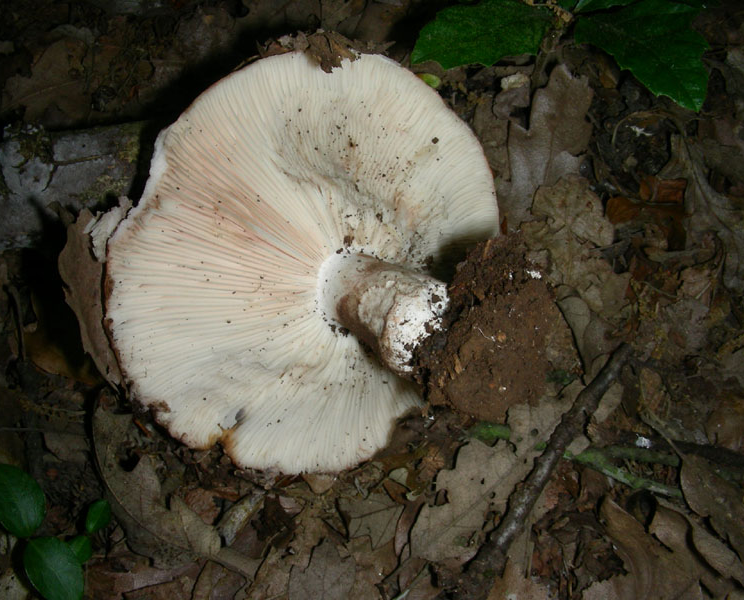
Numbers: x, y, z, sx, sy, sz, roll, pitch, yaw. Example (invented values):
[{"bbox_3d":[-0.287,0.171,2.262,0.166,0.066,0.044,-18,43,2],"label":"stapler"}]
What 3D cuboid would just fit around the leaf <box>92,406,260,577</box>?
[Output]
[{"bbox_3d":[-0.091,0.085,0.372,0.105,0.016,0.039,40,70,18],"label":"leaf"}]

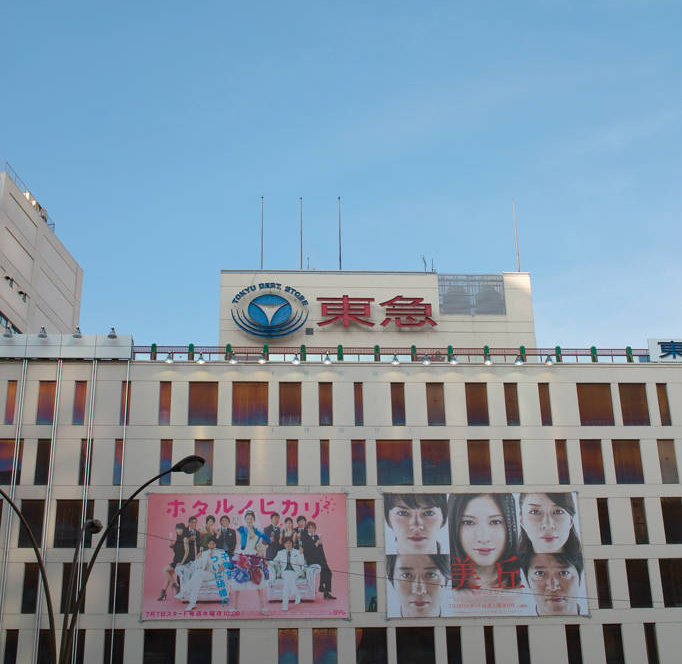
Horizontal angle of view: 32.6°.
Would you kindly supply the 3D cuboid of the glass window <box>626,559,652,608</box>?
[{"bbox_3d":[17.745,14.948,69.409,1.371,2.875,0.200,0,-20,-4],"label":"glass window"}]

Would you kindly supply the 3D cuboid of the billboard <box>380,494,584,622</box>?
[{"bbox_3d":[8.883,13.684,71.941,12.303,7.653,0.080,0,-23,-4],"label":"billboard"}]

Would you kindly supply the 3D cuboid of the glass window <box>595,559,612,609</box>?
[{"bbox_3d":[15.828,15.175,70.142,0.856,2.964,0.150,0,-24,-4],"label":"glass window"}]

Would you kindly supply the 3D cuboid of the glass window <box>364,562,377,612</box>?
[{"bbox_3d":[1.820,15.438,70.540,0.725,2.992,0.200,0,-22,-4],"label":"glass window"}]

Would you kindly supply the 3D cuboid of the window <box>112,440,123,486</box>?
[{"bbox_3d":[-13.343,7.809,69.930,0.522,2.844,0.200,0,-20,-4],"label":"window"}]

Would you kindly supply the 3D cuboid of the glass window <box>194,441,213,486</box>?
[{"bbox_3d":[-8.270,7.855,70.260,1.124,2.875,0.200,0,-20,-4],"label":"glass window"}]

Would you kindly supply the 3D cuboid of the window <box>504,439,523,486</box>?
[{"bbox_3d":[10.535,7.951,71.130,1.087,2.853,0.150,0,-23,-3],"label":"window"}]

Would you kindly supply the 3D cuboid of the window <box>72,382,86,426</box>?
[{"bbox_3d":[-15.942,4.356,71.243,0.693,2.835,0.150,0,-23,-3],"label":"window"}]

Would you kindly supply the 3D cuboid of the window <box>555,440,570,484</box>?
[{"bbox_3d":[13.631,7.987,71.708,0.702,2.834,0.200,0,-20,-4],"label":"window"}]

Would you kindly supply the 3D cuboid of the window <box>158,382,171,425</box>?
[{"bbox_3d":[-11.132,4.559,73.925,0.704,2.905,0.200,0,-22,-4],"label":"window"}]

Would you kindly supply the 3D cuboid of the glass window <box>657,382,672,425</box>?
[{"bbox_3d":[21.292,4.789,76.777,0.710,2.946,0.150,0,-23,-4],"label":"glass window"}]

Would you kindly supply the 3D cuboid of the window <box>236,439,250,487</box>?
[{"bbox_3d":[-6.075,8.135,72.517,0.872,2.896,0.150,0,-21,-4],"label":"window"}]

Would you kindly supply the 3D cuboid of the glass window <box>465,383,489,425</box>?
[{"bbox_3d":[8.769,4.669,74.888,1.377,2.875,0.150,0,-21,-4],"label":"glass window"}]

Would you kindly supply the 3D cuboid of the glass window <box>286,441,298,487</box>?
[{"bbox_3d":[-2.910,7.899,70.420,0.691,2.881,0.150,0,-23,-3],"label":"glass window"}]

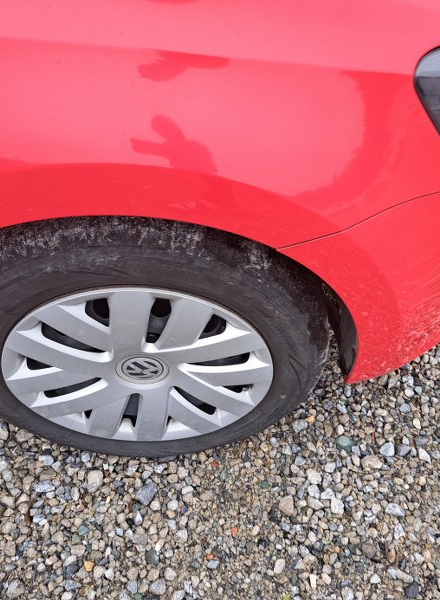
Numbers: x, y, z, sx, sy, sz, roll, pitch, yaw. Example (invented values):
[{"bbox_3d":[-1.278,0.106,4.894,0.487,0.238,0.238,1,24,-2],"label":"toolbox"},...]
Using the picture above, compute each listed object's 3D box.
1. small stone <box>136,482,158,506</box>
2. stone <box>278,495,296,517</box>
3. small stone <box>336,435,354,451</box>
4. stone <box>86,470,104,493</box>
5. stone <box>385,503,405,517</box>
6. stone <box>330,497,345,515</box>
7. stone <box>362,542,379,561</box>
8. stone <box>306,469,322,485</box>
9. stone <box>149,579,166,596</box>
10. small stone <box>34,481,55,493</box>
[{"bbox_3d":[-0.132,0.354,1.010,0.029,0.021,0.042,25,52,21],"label":"small stone"},{"bbox_3d":[0.121,0.369,0.997,0.026,0.018,0.037,-4,47,-4],"label":"stone"},{"bbox_3d":[0.248,0.282,1.096,0.034,0.019,0.025,23,52,19],"label":"small stone"},{"bbox_3d":[-0.231,0.336,1.027,0.030,0.021,0.041,-1,47,-1],"label":"stone"},{"bbox_3d":[0.319,0.381,1.008,0.032,0.017,0.022,9,49,8],"label":"stone"},{"bbox_3d":[0.211,0.369,0.997,0.023,0.016,0.032,8,48,7],"label":"stone"},{"bbox_3d":[0.259,0.434,0.961,0.021,0.016,0.026,-25,53,-21],"label":"stone"},{"bbox_3d":[0.176,0.333,1.052,0.021,0.016,0.032,-32,56,-25],"label":"stone"},{"bbox_3d":[-0.101,0.479,0.921,0.028,0.018,0.023,-21,52,-17],"label":"stone"},{"bbox_3d":[-0.323,0.343,1.021,0.037,0.015,0.021,0,47,0],"label":"small stone"}]

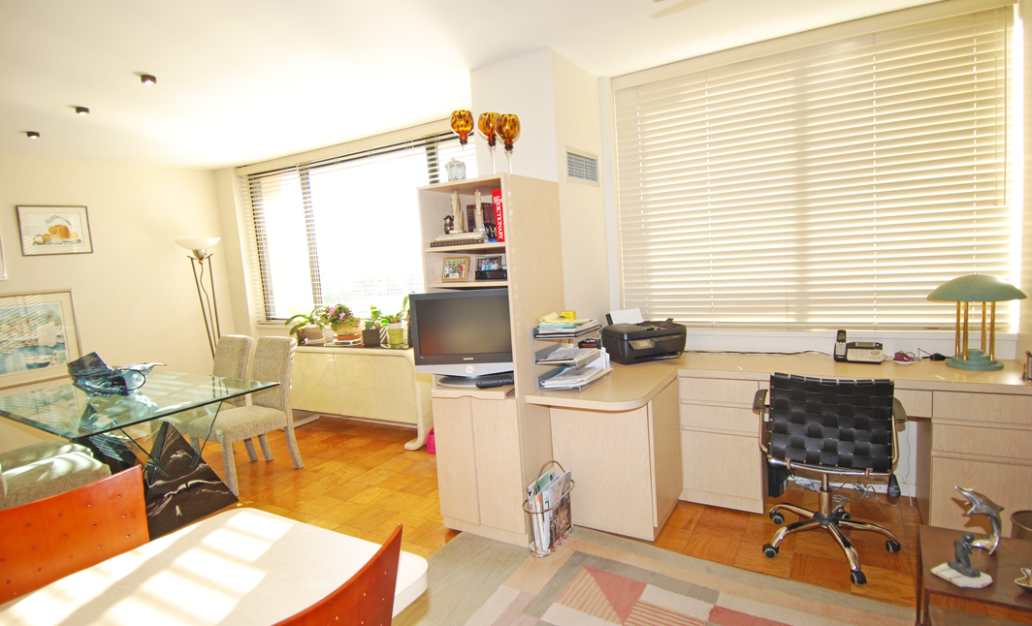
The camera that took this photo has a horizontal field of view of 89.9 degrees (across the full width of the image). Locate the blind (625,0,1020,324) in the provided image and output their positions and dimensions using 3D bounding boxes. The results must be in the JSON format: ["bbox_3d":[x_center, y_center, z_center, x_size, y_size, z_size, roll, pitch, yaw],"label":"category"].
[{"bbox_3d":[1.499,-0.676,2.878,1.927,1.542,0.071,0,7,30],"label":"blind"}]

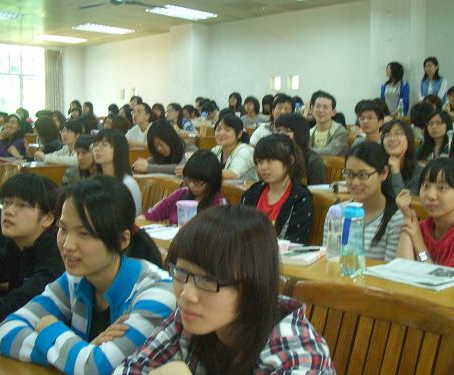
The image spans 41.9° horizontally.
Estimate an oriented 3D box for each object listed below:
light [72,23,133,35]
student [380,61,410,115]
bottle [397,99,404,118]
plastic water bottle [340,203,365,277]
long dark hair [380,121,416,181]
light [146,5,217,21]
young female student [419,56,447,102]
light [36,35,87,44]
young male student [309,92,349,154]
[{"bbox_3d":[-2.408,-3.125,11.637,0.580,0.090,1.190,3,7,40],"label":"light"},{"bbox_3d":[2.322,-0.948,8.274,0.450,1.600,0.300,2,6,29],"label":"student"},{"bbox_3d":[1.919,-0.874,6.550,0.066,0.220,0.066,3,7,40],"label":"bottle"},{"bbox_3d":[0.380,0.156,1.790,0.074,0.212,0.074,-1,5,0],"label":"plastic water bottle"},{"bbox_3d":[1.005,-0.210,3.450,0.200,0.350,0.220,6,10,36],"label":"long dark hair"},{"bbox_3d":[-0.742,-3.031,10.260,0.580,0.090,1.190,3,7,40],"label":"light"},{"bbox_3d":[2.828,-0.982,8.174,0.450,1.600,0.300,2,6,30],"label":"young female student"},{"bbox_3d":[-3.614,-3.192,12.633,0.580,0.090,1.190,3,7,40],"label":"light"},{"bbox_3d":[0.676,-0.087,4.462,0.500,1.270,0.720,3,7,36],"label":"young male student"}]

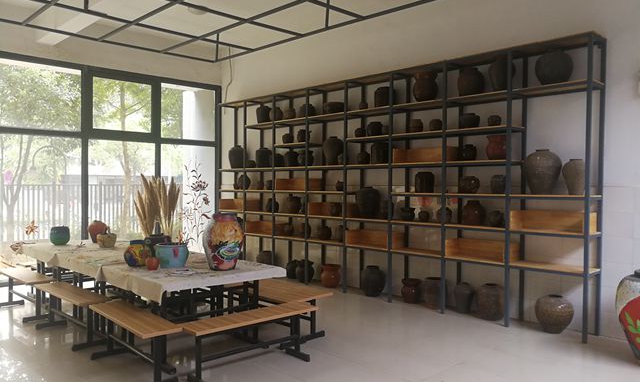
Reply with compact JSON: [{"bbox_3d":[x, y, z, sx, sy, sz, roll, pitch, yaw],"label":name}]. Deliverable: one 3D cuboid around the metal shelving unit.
[{"bbox_3d":[0.494,-0.057,7.254,0.405,3.018,6.435,0,0,-45],"label":"metal shelving unit"}]

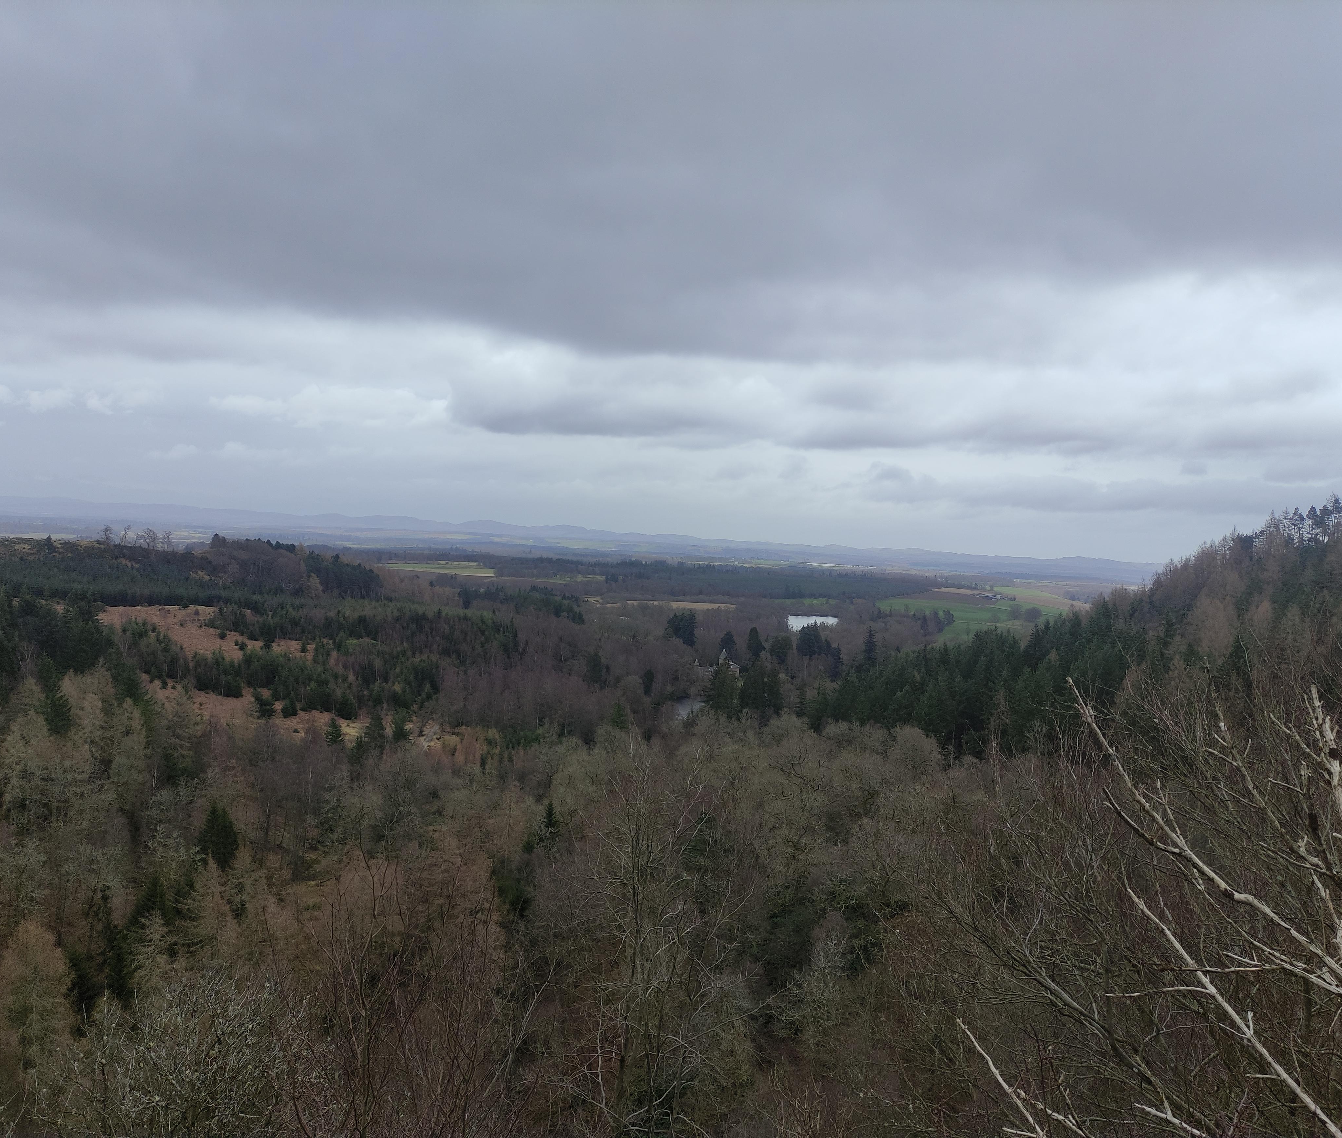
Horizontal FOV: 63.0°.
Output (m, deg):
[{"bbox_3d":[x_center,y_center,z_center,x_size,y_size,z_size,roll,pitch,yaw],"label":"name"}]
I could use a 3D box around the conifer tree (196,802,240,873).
[{"bbox_3d":[-64.115,38.377,155.000,6.000,11.000,6.000,2,1,0],"label":"conifer tree"}]

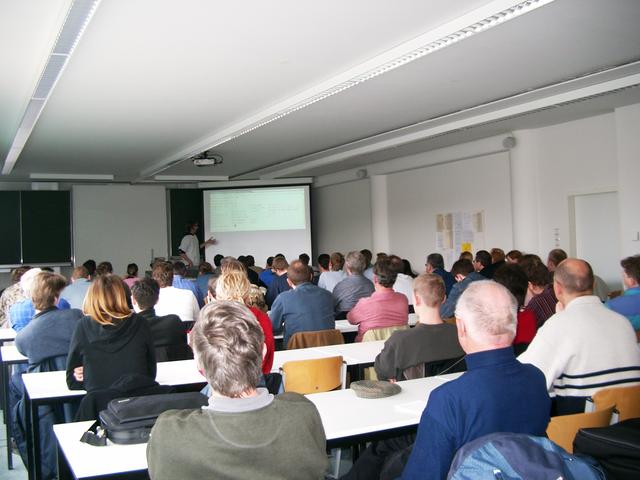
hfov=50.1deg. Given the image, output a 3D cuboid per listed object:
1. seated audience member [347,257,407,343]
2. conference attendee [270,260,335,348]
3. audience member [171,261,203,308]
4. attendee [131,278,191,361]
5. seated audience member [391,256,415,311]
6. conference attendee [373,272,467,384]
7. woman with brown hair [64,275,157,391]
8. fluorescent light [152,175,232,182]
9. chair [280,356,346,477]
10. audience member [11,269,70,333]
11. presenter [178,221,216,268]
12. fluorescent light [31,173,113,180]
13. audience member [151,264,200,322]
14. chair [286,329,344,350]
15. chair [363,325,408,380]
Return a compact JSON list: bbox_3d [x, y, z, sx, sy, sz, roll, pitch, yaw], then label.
[{"bbox_3d":[0.426,0.849,5.930,0.570,1.360,0.800,-1,-1,-24],"label":"seated audience member"},{"bbox_3d":[-0.207,0.844,5.572,0.530,1.340,0.760,-1,-1,-27],"label":"conference attendee"},{"bbox_3d":[-1.648,0.921,8.064,0.520,1.330,0.800,-1,0,-22],"label":"audience member"},{"bbox_3d":[-1.263,0.900,4.958,0.530,1.260,0.750,-1,-1,-27],"label":"attendee"},{"bbox_3d":[0.770,0.852,7.516,0.500,1.320,0.760,-1,-1,-27],"label":"seated audience member"},{"bbox_3d":[0.602,0.863,4.425,0.560,1.300,0.800,-1,0,-17],"label":"conference attendee"},{"bbox_3d":[-1.115,0.848,3.471,0.460,1.330,0.750,-1,-1,-27],"label":"woman with brown hair"},{"bbox_3d":[-2.599,-1.245,13.786,1.530,0.080,0.130,-1,-1,-27],"label":"fluorescent light"},{"bbox_3d":[-0.130,1.095,4.110,0.440,0.810,0.500,-1,-1,-27],"label":"chair"},{"bbox_3d":[-2.477,0.916,6.050,0.540,1.340,0.800,-1,0,-23],"label":"audience member"},{"bbox_3d":[-2.155,0.565,11.995,0.500,1.780,0.600,-1,-1,30],"label":"presenter"},{"bbox_3d":[-4.625,-1.179,12.814,1.480,0.090,0.150,-1,-1,-27],"label":"fluorescent light"},{"bbox_3d":[-1.456,0.895,6.568,0.540,1.350,0.800,-1,0,-21],"label":"audience member"},{"bbox_3d":[-0.132,1.101,5.391,0.460,0.820,0.520,-1,-1,-27],"label":"chair"},{"bbox_3d":[0.404,1.118,5.758,0.480,0.820,0.520,-1,-1,-29],"label":"chair"}]

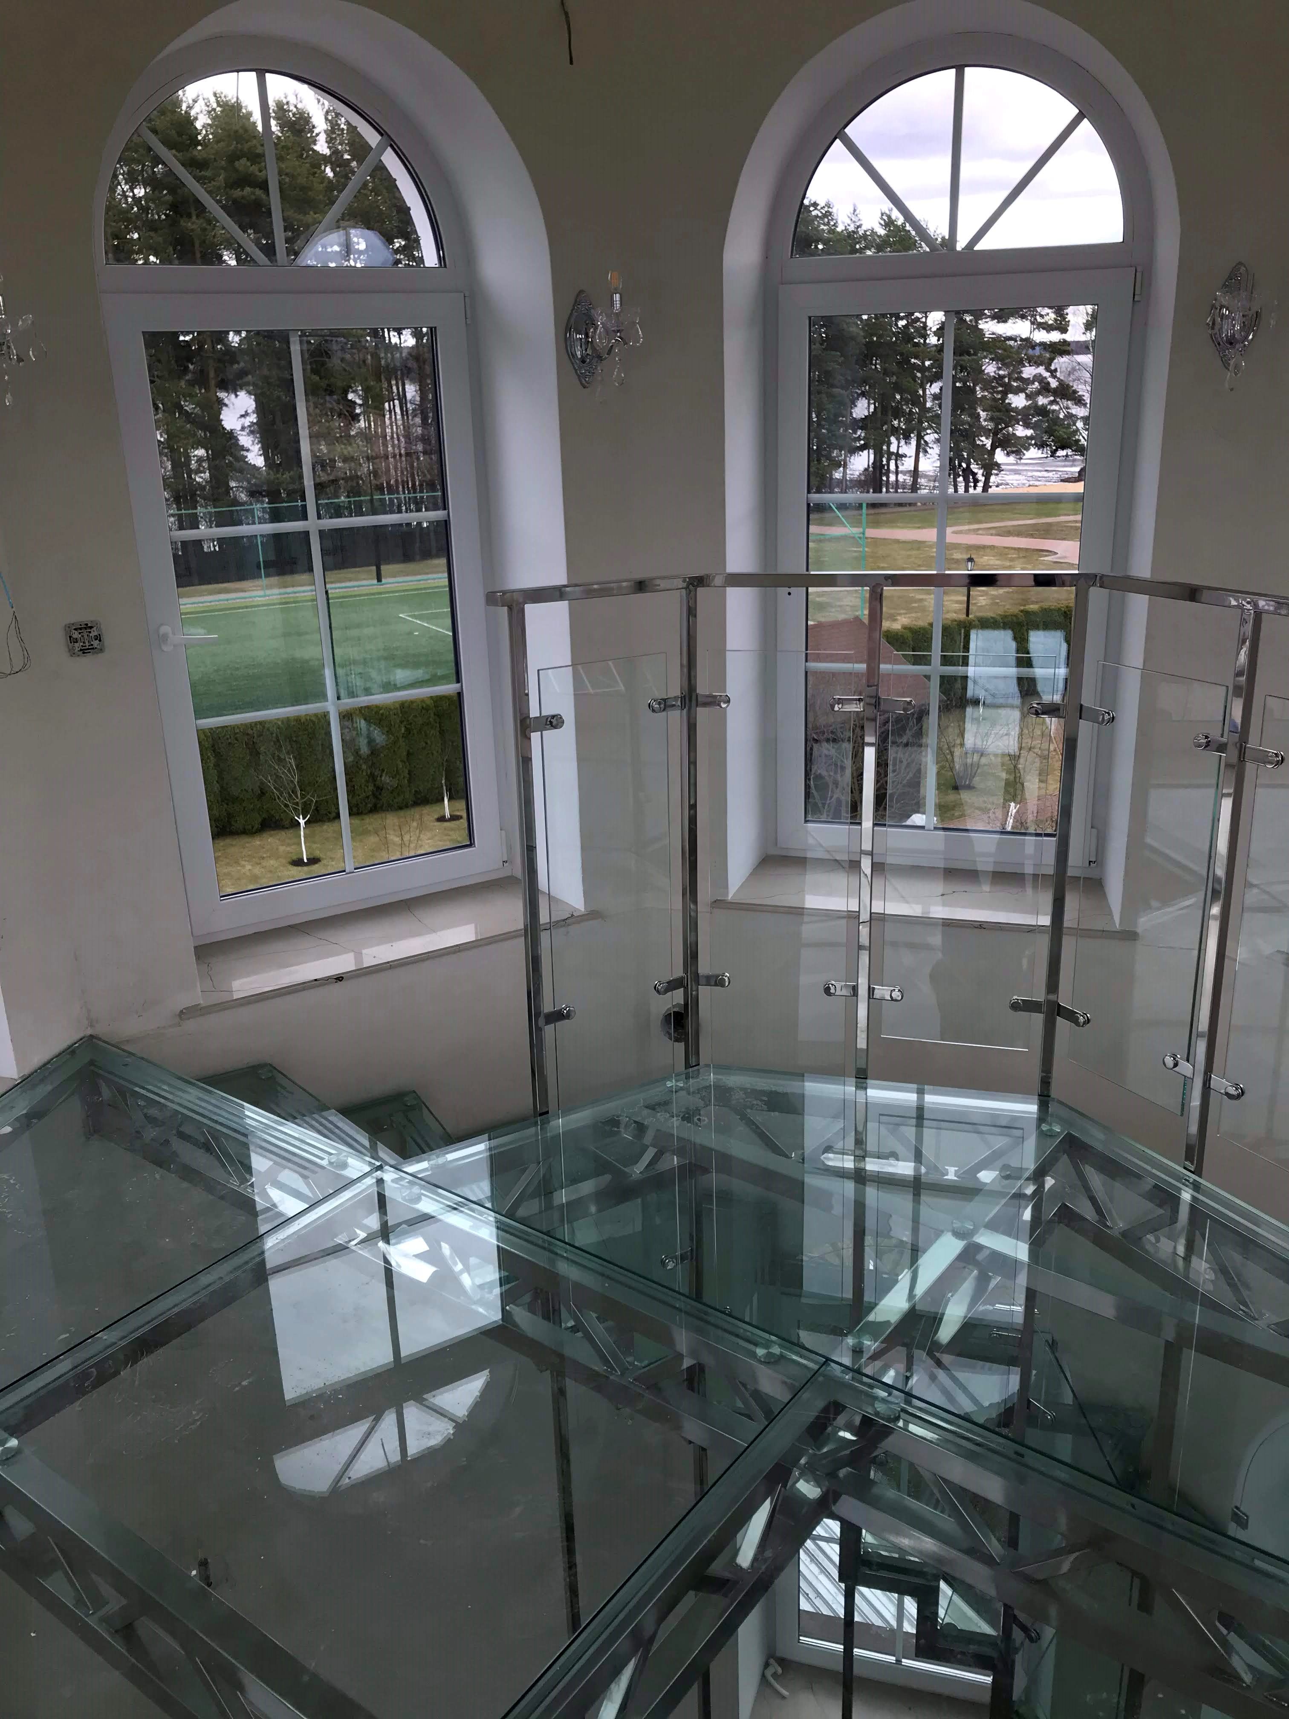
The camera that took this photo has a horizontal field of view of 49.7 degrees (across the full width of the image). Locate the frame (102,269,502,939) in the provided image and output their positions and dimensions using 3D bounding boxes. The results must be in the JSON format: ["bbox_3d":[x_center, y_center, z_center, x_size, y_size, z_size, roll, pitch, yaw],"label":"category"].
[{"bbox_3d":[-0.826,-0.641,3.623,0.917,1.638,0.090,-12,22,-28],"label":"frame"}]

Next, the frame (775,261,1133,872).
[{"bbox_3d":[0.810,-0.753,3.824,0.917,1.624,0.090,4,20,17],"label":"frame"}]

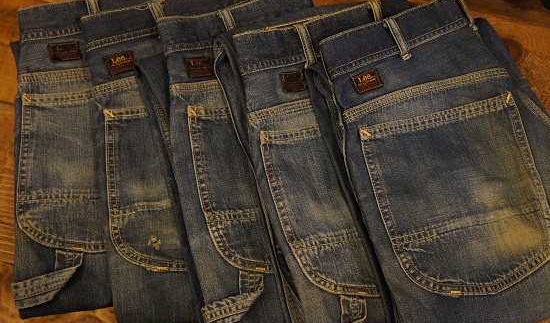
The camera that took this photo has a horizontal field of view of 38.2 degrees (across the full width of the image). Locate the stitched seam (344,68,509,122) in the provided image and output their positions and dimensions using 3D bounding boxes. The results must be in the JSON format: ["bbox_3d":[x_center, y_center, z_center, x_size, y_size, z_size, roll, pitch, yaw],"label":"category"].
[{"bbox_3d":[0.164,-0.074,0.868,0.190,0.010,0.020,-16,62,-8],"label":"stitched seam"}]

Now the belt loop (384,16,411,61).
[{"bbox_3d":[0.139,-0.140,0.899,0.013,0.008,0.057,-14,62,-8],"label":"belt loop"}]

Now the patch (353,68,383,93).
[{"bbox_3d":[0.102,-0.087,0.874,0.029,0.004,0.024,-14,62,-8],"label":"patch"}]

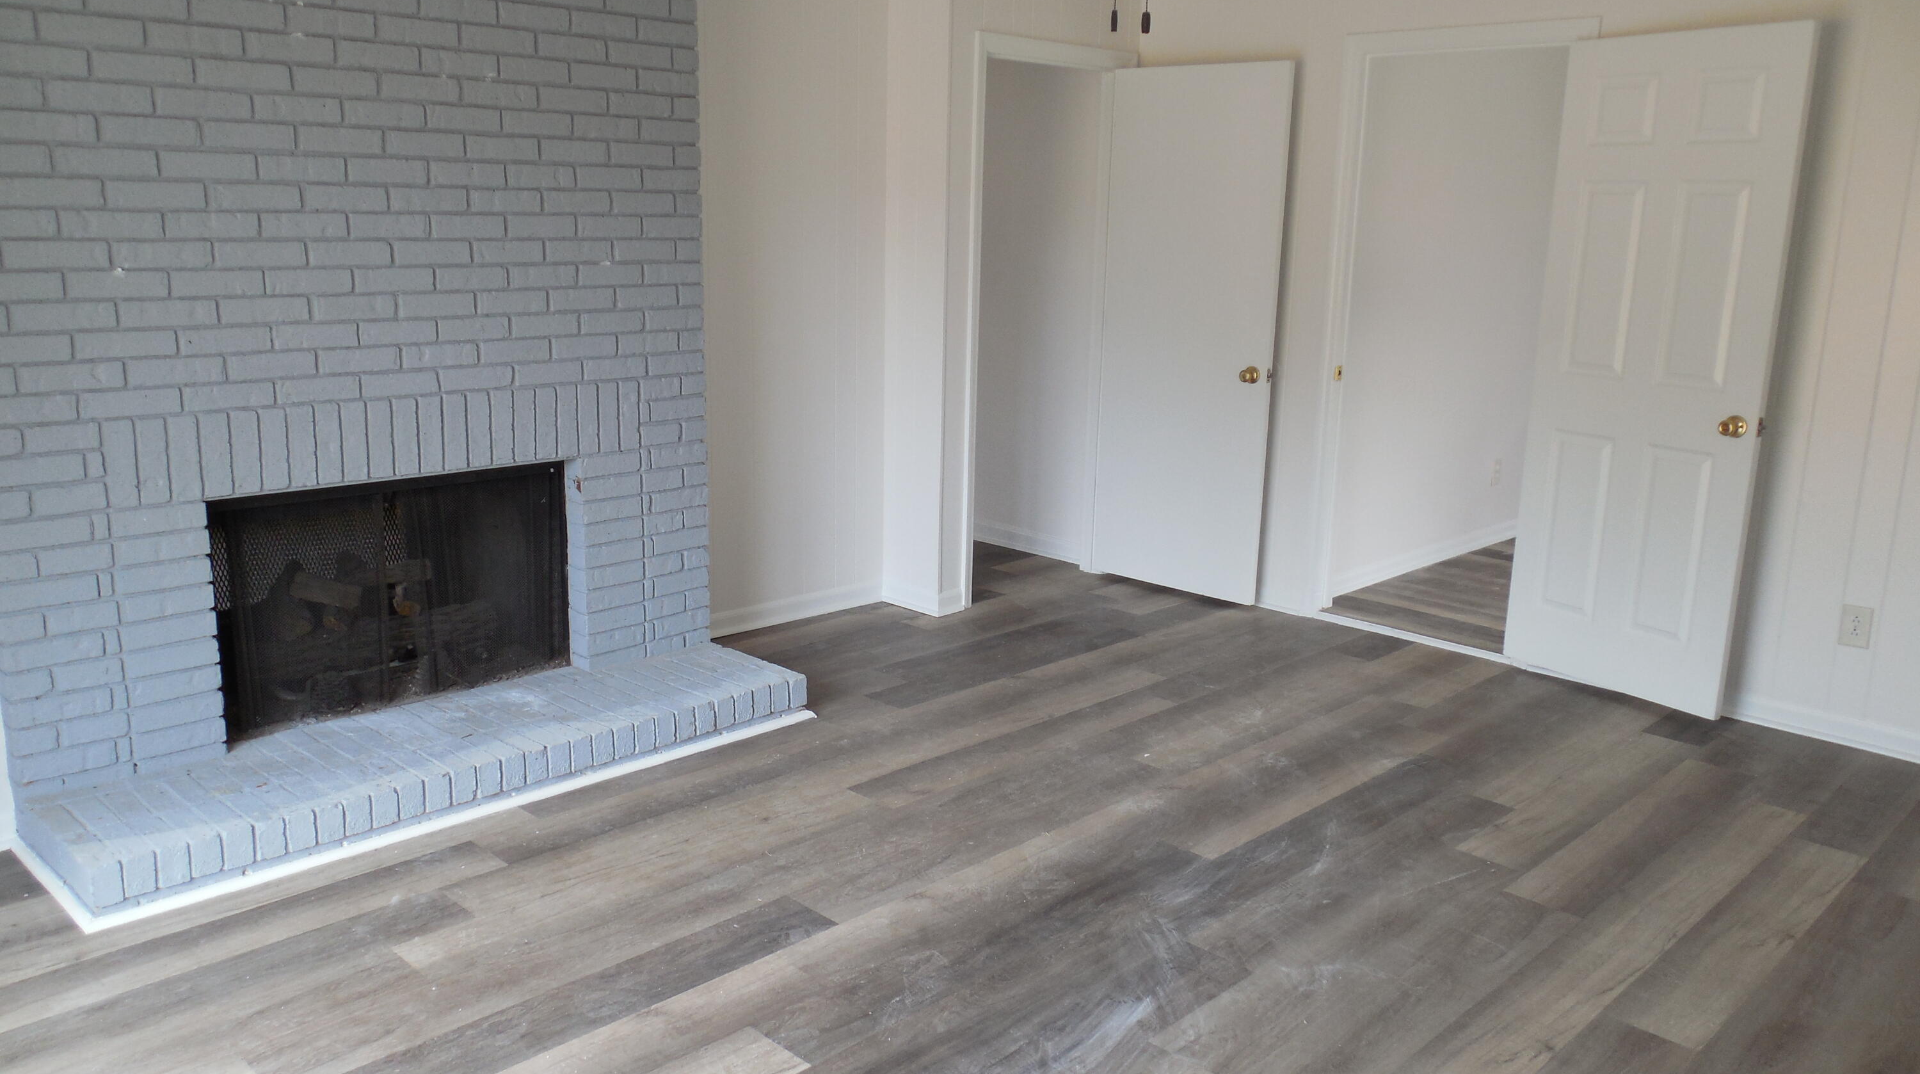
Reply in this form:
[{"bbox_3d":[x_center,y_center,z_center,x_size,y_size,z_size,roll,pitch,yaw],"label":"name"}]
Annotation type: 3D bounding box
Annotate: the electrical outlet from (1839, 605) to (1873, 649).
[{"bbox_3d":[2.607,0.263,4.042,0.076,0.117,0.008,14,18,43],"label":"electrical outlet"}]

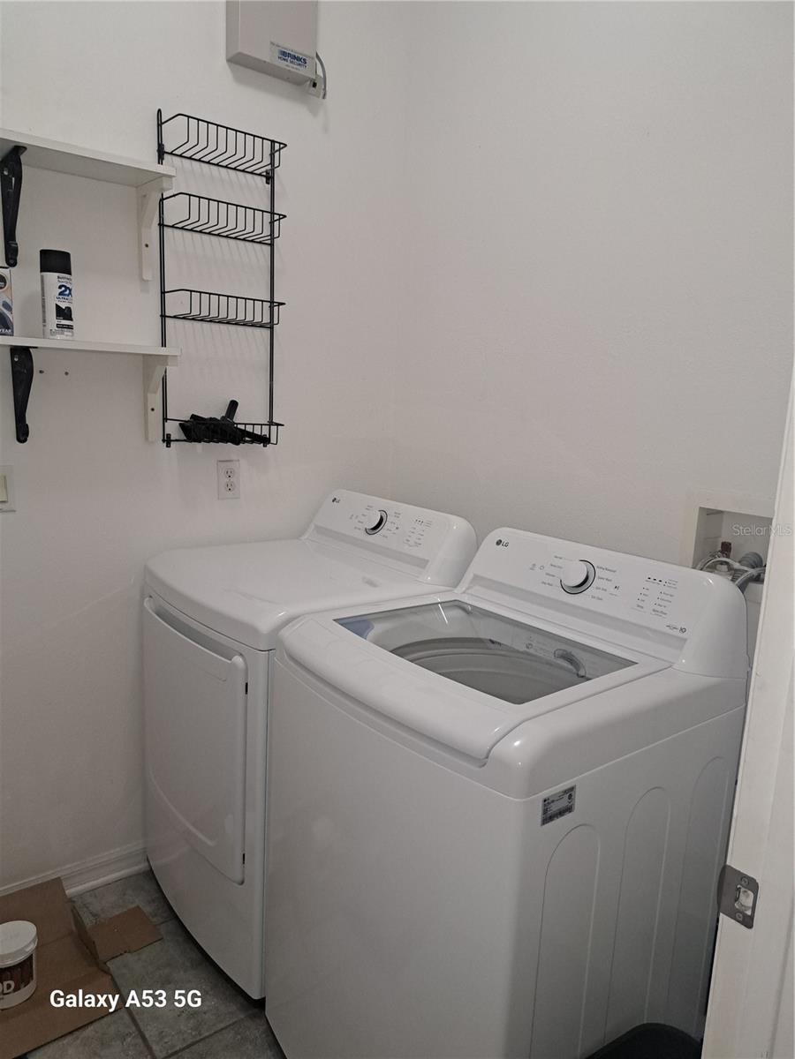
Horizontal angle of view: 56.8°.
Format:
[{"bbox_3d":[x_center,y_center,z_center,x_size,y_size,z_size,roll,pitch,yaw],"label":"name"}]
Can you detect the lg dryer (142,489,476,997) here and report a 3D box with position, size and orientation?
[{"bbox_3d":[-0.253,0.487,2.034,0.690,1.100,0.686,-5,12,-39],"label":"lg dryer"}]

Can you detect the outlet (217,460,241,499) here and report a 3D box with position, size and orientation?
[{"bbox_3d":[-0.492,-0.145,2.151,0.070,0.115,0.008,-5,12,-36],"label":"outlet"}]

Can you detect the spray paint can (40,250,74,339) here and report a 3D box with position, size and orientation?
[{"bbox_3d":[-0.806,-0.552,1.744,0.066,0.202,0.066,2,10,0],"label":"spray paint can"}]

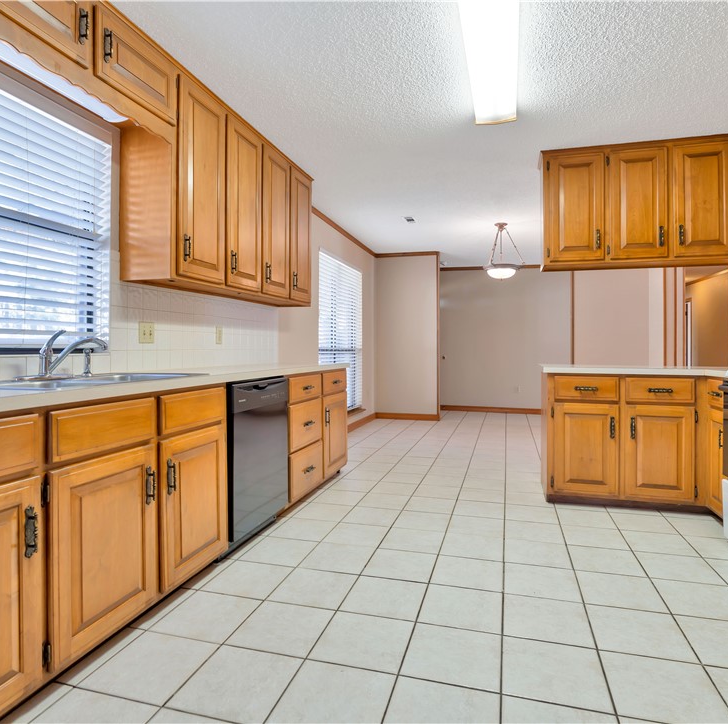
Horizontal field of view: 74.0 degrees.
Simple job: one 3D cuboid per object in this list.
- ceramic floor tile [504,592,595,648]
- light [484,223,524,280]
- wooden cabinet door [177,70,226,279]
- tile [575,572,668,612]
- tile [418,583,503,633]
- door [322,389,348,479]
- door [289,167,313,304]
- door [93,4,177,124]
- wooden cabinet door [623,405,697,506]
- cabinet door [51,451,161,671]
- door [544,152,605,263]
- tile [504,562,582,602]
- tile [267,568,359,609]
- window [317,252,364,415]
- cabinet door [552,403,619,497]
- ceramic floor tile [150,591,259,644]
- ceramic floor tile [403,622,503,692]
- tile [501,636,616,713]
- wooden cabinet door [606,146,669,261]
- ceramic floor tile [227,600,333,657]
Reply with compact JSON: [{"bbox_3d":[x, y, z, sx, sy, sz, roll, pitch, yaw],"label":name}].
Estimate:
[{"bbox_3d":[0.685,0.977,1.826,0.305,0.010,0.305,0,1,16],"label":"ceramic floor tile"},{"bbox_3d":[1.543,-1.222,5.350,0.450,0.625,0.450,0,1,16],"label":"light"},{"bbox_3d":[-0.883,-0.950,2.632,0.022,1.002,0.396,0,1,16],"label":"wooden cabinet door"},{"bbox_3d":[1.076,0.970,2.041,0.306,0.010,0.306,0,1,16],"label":"tile"},{"bbox_3d":[0.392,0.980,1.919,0.306,0.010,0.306,0,1,16],"label":"tile"},{"bbox_3d":[-0.225,0.554,3.752,0.022,0.580,0.488,0,1,16],"label":"door"},{"bbox_3d":[-0.519,-0.979,3.872,0.022,1.002,0.418,0,1,16],"label":"door"},{"bbox_3d":[-1.018,-1.301,2.175,0.022,0.279,0.484,0,1,16],"label":"door"},{"bbox_3d":[1.821,0.557,2.976,0.380,0.574,0.022,0,1,16],"label":"wooden cabinet door"},{"bbox_3d":[-0.854,0.603,1.610,0.022,0.580,0.449,0,1,16],"label":"cabinet door"},{"bbox_3d":[1.560,-1.113,3.535,0.367,0.764,0.022,0,1,16],"label":"door"},{"bbox_3d":[0.772,0.970,2.125,0.305,0.010,0.305,0,1,16],"label":"tile"},{"bbox_3d":[-0.213,0.983,2.092,0.306,0.010,0.306,0,1,16],"label":"tile"},{"bbox_3d":[-0.247,-0.278,5.846,0.055,1.817,1.625,0,1,16],"label":"window"},{"bbox_3d":[1.423,0.558,3.093,0.379,0.574,0.022,0,1,16],"label":"cabinet door"},{"bbox_3d":[-0.605,0.991,1.879,0.306,0.010,0.306,0,1,16],"label":"ceramic floor tile"},{"bbox_3d":[0.300,0.981,1.614,0.305,0.010,0.305,0,1,16],"label":"ceramic floor tile"},{"bbox_3d":[0.599,0.985,1.531,0.306,0.010,0.306,0,1,16],"label":"tile"},{"bbox_3d":[1.945,-1.115,3.422,0.367,0.764,0.022,0,1,16],"label":"wooden cabinet door"},{"bbox_3d":[-0.298,0.977,1.787,0.305,0.010,0.305,0,1,16],"label":"ceramic floor tile"}]

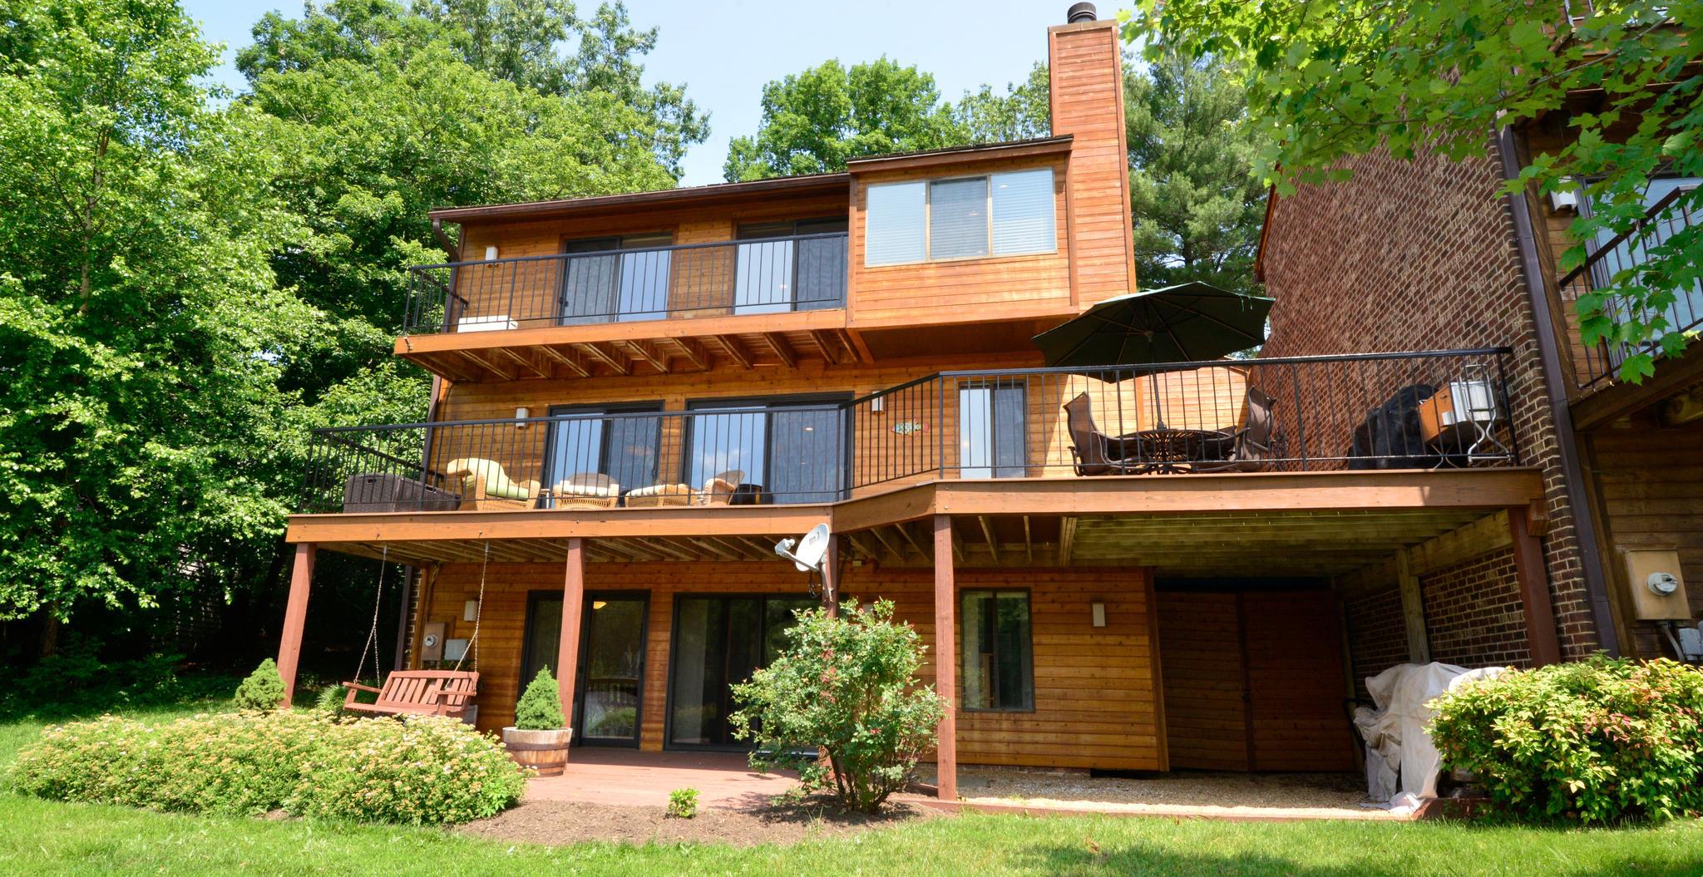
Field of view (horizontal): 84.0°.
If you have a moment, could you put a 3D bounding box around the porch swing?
[{"bbox_3d":[-4.980,2.242,10.953,1.350,1.970,0.700,-4,-16,17],"label":"porch swing"}]

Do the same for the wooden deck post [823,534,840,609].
[{"bbox_3d":[-0.222,2.166,9.576,0.140,2.390,0.140,-2,-15,11],"label":"wooden deck post"}]

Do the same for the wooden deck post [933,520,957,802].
[{"bbox_3d":[0.840,1.910,8.441,0.140,2.450,0.140,-2,-15,11],"label":"wooden deck post"}]

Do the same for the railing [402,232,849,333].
[{"bbox_3d":[-2.961,-1.852,13.112,6.163,1.027,1.303,-2,-14,10],"label":"railing"}]

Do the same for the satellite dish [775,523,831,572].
[{"bbox_3d":[-0.527,1.068,9.412,0.500,0.500,0.500,12,-18,-34],"label":"satellite dish"}]

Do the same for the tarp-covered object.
[{"bbox_3d":[4.892,2.497,7.989,1.000,1.180,1.000,-2,-14,10],"label":"tarp-covered object"}]

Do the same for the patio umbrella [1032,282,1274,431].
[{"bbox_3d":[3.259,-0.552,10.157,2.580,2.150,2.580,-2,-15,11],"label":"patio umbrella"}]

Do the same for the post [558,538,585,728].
[{"bbox_3d":[-3.021,2.267,10.134,0.140,2.390,0.140,-2,-15,11],"label":"post"}]

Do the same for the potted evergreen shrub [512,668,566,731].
[{"bbox_3d":[-3.028,2.534,9.226,0.510,0.580,0.510,-2,-15,11],"label":"potted evergreen shrub"}]

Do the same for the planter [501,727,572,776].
[{"bbox_3d":[-3.167,3.136,9.491,0.670,0.421,0.670,-2,-14,10],"label":"planter"}]

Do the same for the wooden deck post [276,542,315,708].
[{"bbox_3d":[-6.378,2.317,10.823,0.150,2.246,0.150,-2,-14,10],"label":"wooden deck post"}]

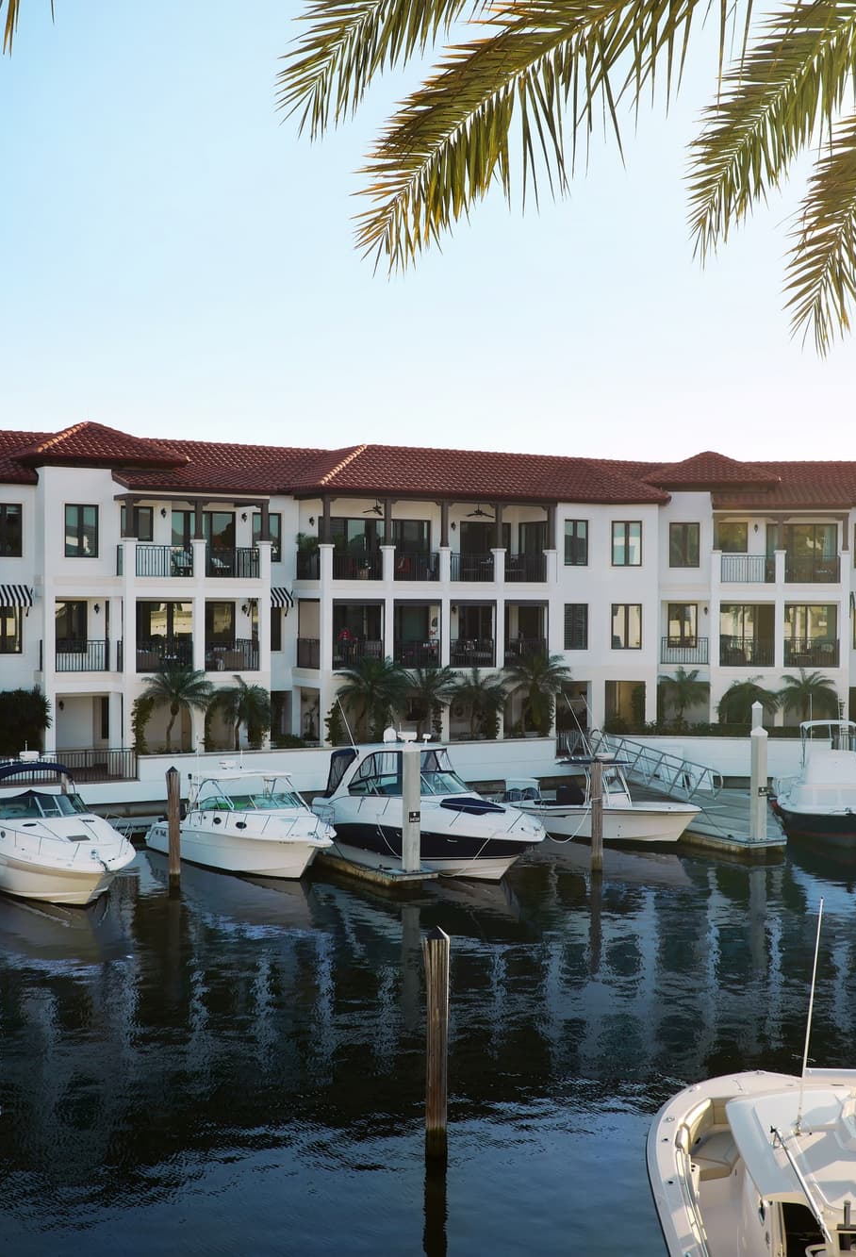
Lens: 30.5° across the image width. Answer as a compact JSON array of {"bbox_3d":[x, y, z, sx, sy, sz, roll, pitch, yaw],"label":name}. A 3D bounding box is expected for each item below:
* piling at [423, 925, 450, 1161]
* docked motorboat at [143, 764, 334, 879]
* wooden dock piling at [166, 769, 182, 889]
[{"bbox_3d":[0.121,5.364,20.344,0.330,3.065,0.330,0,1,0],"label":"piling"},{"bbox_3d":[-4.860,5.175,43.681,2.800,2.900,8.900,0,1,-32],"label":"docked motorboat"},{"bbox_3d":[-6.470,5.050,40.023,0.330,3.047,0.330,0,1,0],"label":"wooden dock piling"}]

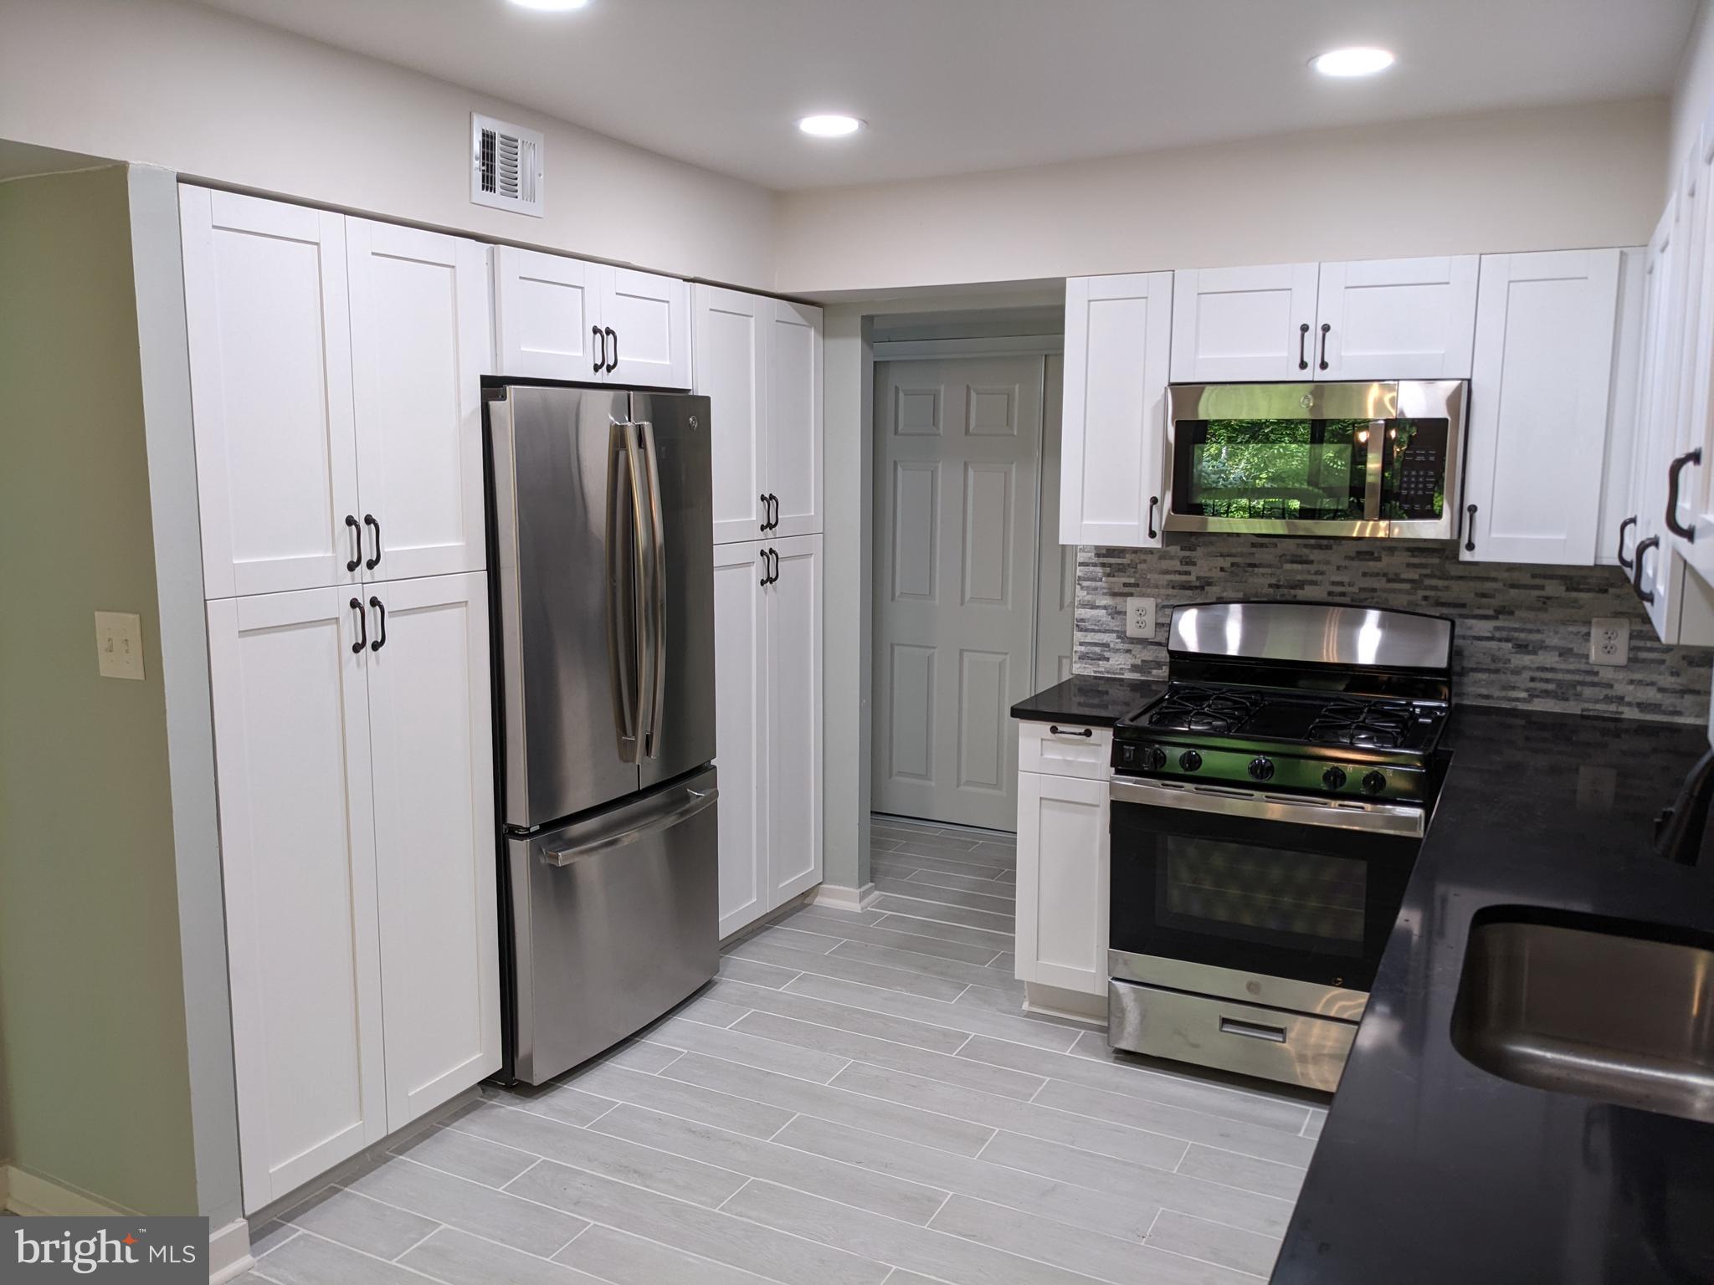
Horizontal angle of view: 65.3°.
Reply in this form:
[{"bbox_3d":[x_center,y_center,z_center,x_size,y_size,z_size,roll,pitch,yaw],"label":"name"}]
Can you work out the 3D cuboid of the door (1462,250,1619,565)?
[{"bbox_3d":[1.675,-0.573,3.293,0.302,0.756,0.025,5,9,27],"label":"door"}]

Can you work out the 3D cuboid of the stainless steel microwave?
[{"bbox_3d":[1.268,-0.502,3.679,0.758,0.408,0.400,5,9,27],"label":"stainless steel microwave"}]

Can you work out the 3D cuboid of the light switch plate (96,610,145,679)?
[{"bbox_3d":[-1.387,0.007,2.513,0.129,0.122,0.015,5,9,27],"label":"light switch plate"}]

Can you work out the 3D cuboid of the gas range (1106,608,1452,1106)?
[{"bbox_3d":[1.169,0.527,3.676,0.760,1.199,0.720,4,9,27],"label":"gas range"}]

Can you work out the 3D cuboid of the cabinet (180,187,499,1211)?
[{"bbox_3d":[-1.327,0.144,3.041,0.620,2.116,0.765,4,9,27],"label":"cabinet"}]

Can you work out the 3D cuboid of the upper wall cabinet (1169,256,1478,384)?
[{"bbox_3d":[1.283,-0.859,3.659,0.763,0.300,0.322,5,9,27],"label":"upper wall cabinet"}]

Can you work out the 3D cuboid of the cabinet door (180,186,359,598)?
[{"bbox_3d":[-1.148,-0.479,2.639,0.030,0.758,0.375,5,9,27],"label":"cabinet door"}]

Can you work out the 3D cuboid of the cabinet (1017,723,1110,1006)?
[{"bbox_3d":[0.731,0.578,3.985,0.305,0.776,0.608,5,9,27],"label":"cabinet"}]

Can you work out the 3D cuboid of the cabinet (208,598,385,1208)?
[{"bbox_3d":[-1.157,0.520,2.788,0.024,1.258,0.377,4,9,27],"label":"cabinet"}]

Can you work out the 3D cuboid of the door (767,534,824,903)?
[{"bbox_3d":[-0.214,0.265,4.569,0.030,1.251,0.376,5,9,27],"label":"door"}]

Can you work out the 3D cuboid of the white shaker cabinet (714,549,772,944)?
[{"bbox_3d":[-0.373,0.312,4.237,0.050,1.253,0.373,5,9,27],"label":"white shaker cabinet"}]

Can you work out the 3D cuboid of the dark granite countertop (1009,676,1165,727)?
[{"bbox_3d":[0.708,0.170,3.942,0.320,0.033,0.627,4,9,27],"label":"dark granite countertop"}]

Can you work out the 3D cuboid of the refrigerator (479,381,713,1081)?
[{"bbox_3d":[-0.872,0.207,3.735,0.745,1.785,0.840,5,9,27],"label":"refrigerator"}]

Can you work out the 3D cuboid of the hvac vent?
[{"bbox_3d":[-0.812,-1.109,3.122,0.022,0.196,0.244,4,9,27],"label":"hvac vent"}]

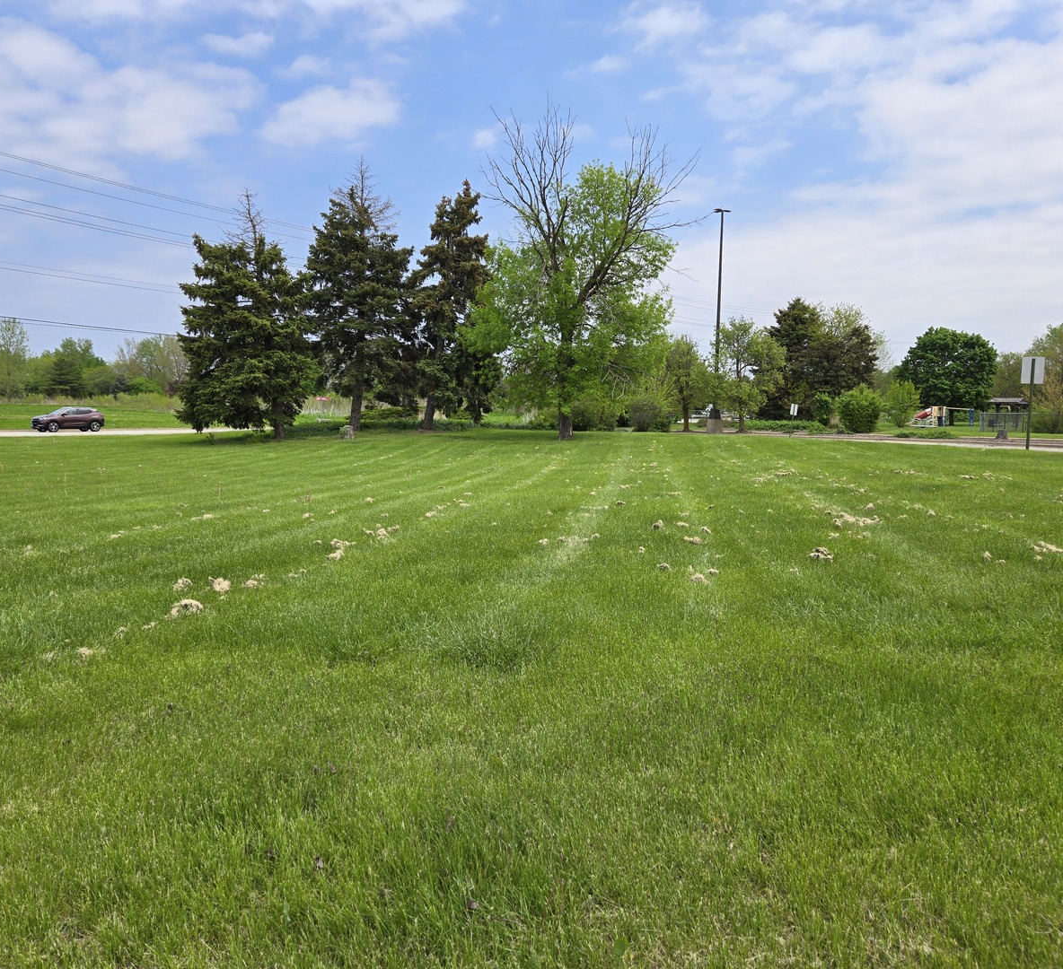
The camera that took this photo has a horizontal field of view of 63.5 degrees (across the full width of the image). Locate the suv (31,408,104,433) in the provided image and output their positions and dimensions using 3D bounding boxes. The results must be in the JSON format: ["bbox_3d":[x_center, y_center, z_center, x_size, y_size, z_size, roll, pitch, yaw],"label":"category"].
[{"bbox_3d":[-30.308,-4.275,56.222,1.820,1.620,4.380,5,7,39],"label":"suv"}]

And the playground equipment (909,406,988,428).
[{"bbox_3d":[33.962,-5.506,69.913,5.900,1.800,3.200,-1,6,-18],"label":"playground equipment"}]

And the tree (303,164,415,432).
[{"bbox_3d":[-10.651,-11.241,52.227,6.700,15.952,6.700,0,6,-11],"label":"tree"}]

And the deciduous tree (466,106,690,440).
[{"bbox_3d":[1.917,-8.721,35.839,9.230,13.690,8.800,1,6,0],"label":"deciduous tree"}]

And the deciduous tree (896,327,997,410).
[{"bbox_3d":[39.731,-10.188,81.557,8.900,9.138,8.900,3,6,26],"label":"deciduous tree"}]

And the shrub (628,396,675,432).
[{"bbox_3d":[7.197,-4.232,51.896,2.800,2.140,2.600,1,6,8],"label":"shrub"}]

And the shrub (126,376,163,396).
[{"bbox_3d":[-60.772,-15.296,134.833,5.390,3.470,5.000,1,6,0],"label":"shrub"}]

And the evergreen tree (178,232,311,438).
[{"bbox_3d":[-11.904,-6.204,35.585,5.480,8.600,5.500,1,6,0],"label":"evergreen tree"}]

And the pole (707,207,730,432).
[{"bbox_3d":[8.617,-7.460,39.507,0.950,10.220,0.800,1,6,0],"label":"pole"}]

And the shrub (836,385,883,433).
[{"bbox_3d":[16.803,-3.840,43.881,2.320,2.470,2.200,1,6,0],"label":"shrub"}]

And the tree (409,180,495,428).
[{"bbox_3d":[-5.304,-11.229,54.250,5.600,15.483,5.600,0,6,-6],"label":"tree"}]

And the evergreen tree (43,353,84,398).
[{"bbox_3d":[-73.449,-16.972,134.662,5.700,6.990,5.600,1,6,0],"label":"evergreen tree"}]

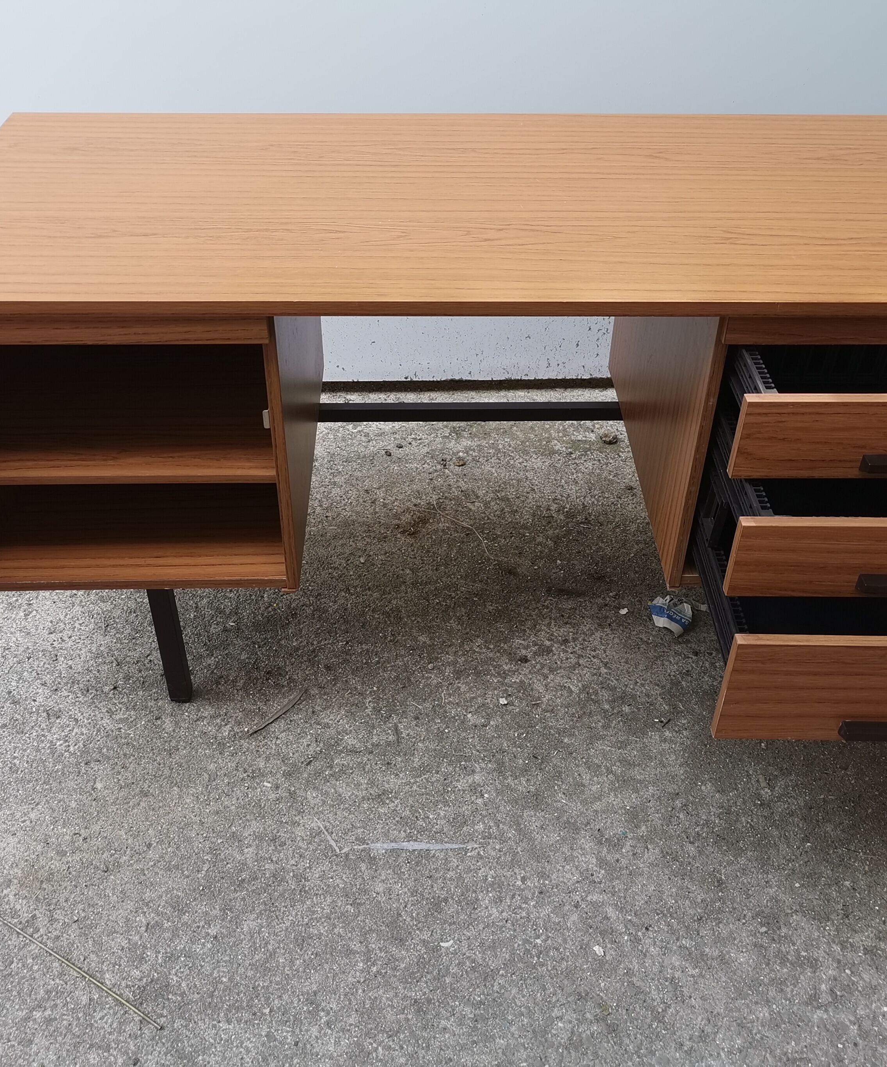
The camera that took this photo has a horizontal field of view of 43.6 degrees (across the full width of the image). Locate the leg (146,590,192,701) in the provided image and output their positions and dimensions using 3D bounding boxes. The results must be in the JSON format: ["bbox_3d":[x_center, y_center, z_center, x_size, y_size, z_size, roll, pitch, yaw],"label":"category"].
[{"bbox_3d":[-0.427,0.152,1.725,0.028,0.282,0.028,0,39,-2],"label":"leg"}]

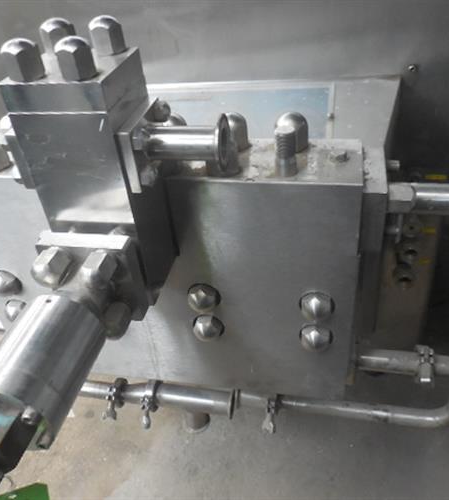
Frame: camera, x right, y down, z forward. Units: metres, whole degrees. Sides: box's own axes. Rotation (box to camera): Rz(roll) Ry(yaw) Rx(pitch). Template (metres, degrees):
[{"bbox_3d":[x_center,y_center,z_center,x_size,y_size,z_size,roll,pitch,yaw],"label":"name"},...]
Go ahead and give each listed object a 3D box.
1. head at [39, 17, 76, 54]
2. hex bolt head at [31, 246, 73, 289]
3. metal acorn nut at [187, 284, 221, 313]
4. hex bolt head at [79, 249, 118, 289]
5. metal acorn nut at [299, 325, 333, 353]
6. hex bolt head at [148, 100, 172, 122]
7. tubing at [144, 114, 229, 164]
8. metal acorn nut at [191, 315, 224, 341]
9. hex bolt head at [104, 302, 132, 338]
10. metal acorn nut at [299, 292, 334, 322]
[{"bbox_3d":[-0.159,-0.203,0.452,0.030,0.032,0.030,3,37,12],"label":"head"},{"bbox_3d":[-0.215,0.026,0.596,0.036,0.036,0.045,3,37,13],"label":"hex bolt head"},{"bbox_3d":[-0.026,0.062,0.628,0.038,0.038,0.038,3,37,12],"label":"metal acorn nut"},{"bbox_3d":[-0.152,0.028,0.581,0.035,0.035,0.045,3,37,13],"label":"hex bolt head"},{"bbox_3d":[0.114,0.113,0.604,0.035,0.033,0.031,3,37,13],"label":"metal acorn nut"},{"bbox_3d":[-0.078,-0.170,0.591,0.024,0.026,0.026,3,37,13],"label":"hex bolt head"},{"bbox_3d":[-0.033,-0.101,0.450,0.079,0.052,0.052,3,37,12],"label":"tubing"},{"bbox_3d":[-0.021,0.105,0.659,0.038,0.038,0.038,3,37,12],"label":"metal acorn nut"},{"bbox_3d":[-0.144,0.092,0.628,0.035,0.035,0.045,3,37,13],"label":"hex bolt head"},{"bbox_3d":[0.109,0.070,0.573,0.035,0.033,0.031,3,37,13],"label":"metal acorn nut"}]

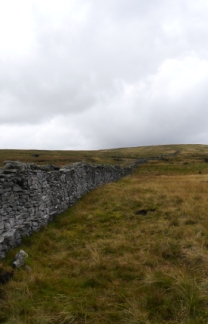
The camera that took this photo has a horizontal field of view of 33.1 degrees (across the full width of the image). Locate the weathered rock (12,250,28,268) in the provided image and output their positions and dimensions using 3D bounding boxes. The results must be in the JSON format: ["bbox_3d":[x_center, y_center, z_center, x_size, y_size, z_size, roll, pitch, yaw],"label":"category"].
[{"bbox_3d":[-1.220,1.420,5.100,0.230,0.240,0.230,0,1,0],"label":"weathered rock"}]

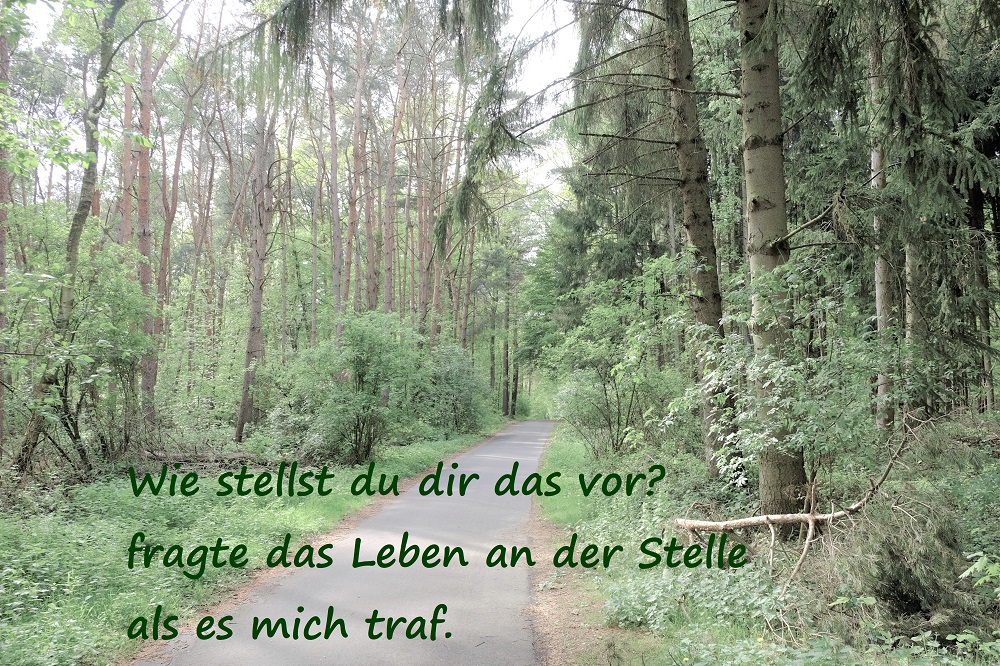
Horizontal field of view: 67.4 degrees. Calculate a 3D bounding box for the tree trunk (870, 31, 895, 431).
[{"bbox_3d":[10.873,-3.041,21.457,0.480,11.640,0.420,1,-4,0],"label":"tree trunk"}]

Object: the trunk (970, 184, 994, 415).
[{"bbox_3d":[17.583,-1.343,27.325,0.420,8.300,0.380,-1,-4,0],"label":"trunk"}]

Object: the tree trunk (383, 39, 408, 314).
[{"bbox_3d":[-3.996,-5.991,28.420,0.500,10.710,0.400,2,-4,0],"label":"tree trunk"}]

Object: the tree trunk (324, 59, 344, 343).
[{"bbox_3d":[-6.523,-5.270,29.447,0.420,11.400,0.360,-3,-4,0],"label":"tree trunk"}]

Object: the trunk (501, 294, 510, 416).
[{"bbox_3d":[0.363,1.336,45.289,0.400,7.380,0.380,1,-5,0],"label":"trunk"}]

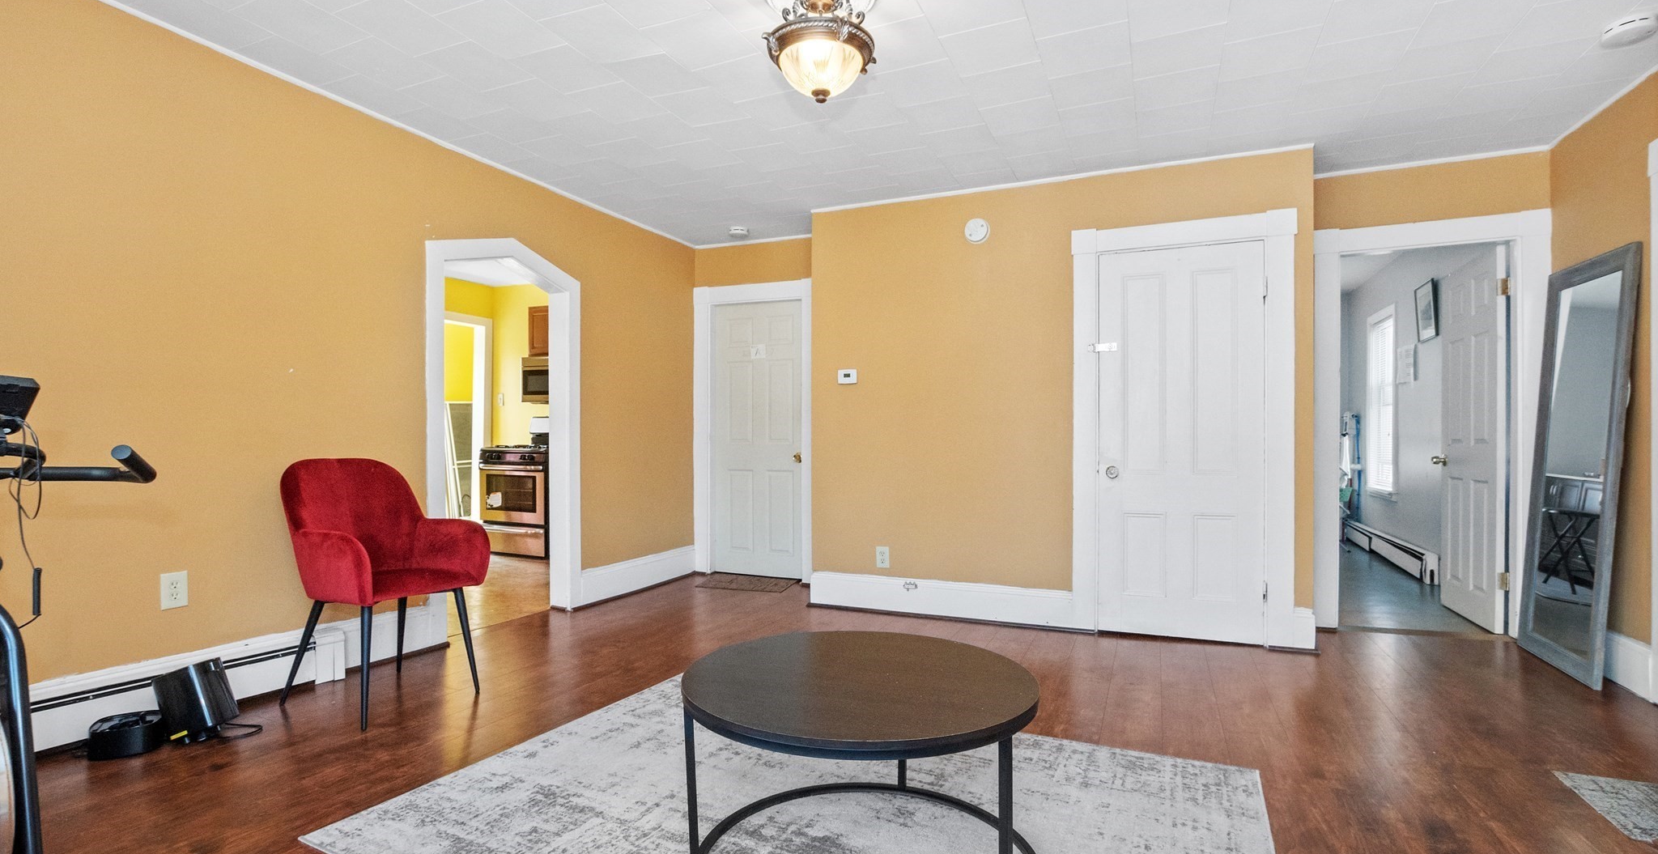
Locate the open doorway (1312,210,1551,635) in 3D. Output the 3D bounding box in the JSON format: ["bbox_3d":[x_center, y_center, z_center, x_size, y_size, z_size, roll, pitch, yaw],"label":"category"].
[{"bbox_3d":[3.085,0.015,3.590,0.970,2.160,0.150,0,0,21],"label":"open doorway"}]

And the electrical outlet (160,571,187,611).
[{"bbox_3d":[-2.282,0.572,2.414,0.010,0.121,0.076,0,-1,24],"label":"electrical outlet"}]

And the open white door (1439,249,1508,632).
[{"bbox_3d":[3.665,0.065,3.960,0.045,2.030,0.710,0,0,23],"label":"open white door"}]

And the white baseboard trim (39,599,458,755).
[{"bbox_3d":[-2.140,0.918,2.720,0.070,0.240,1.480,-1,-1,27],"label":"white baseboard trim"}]

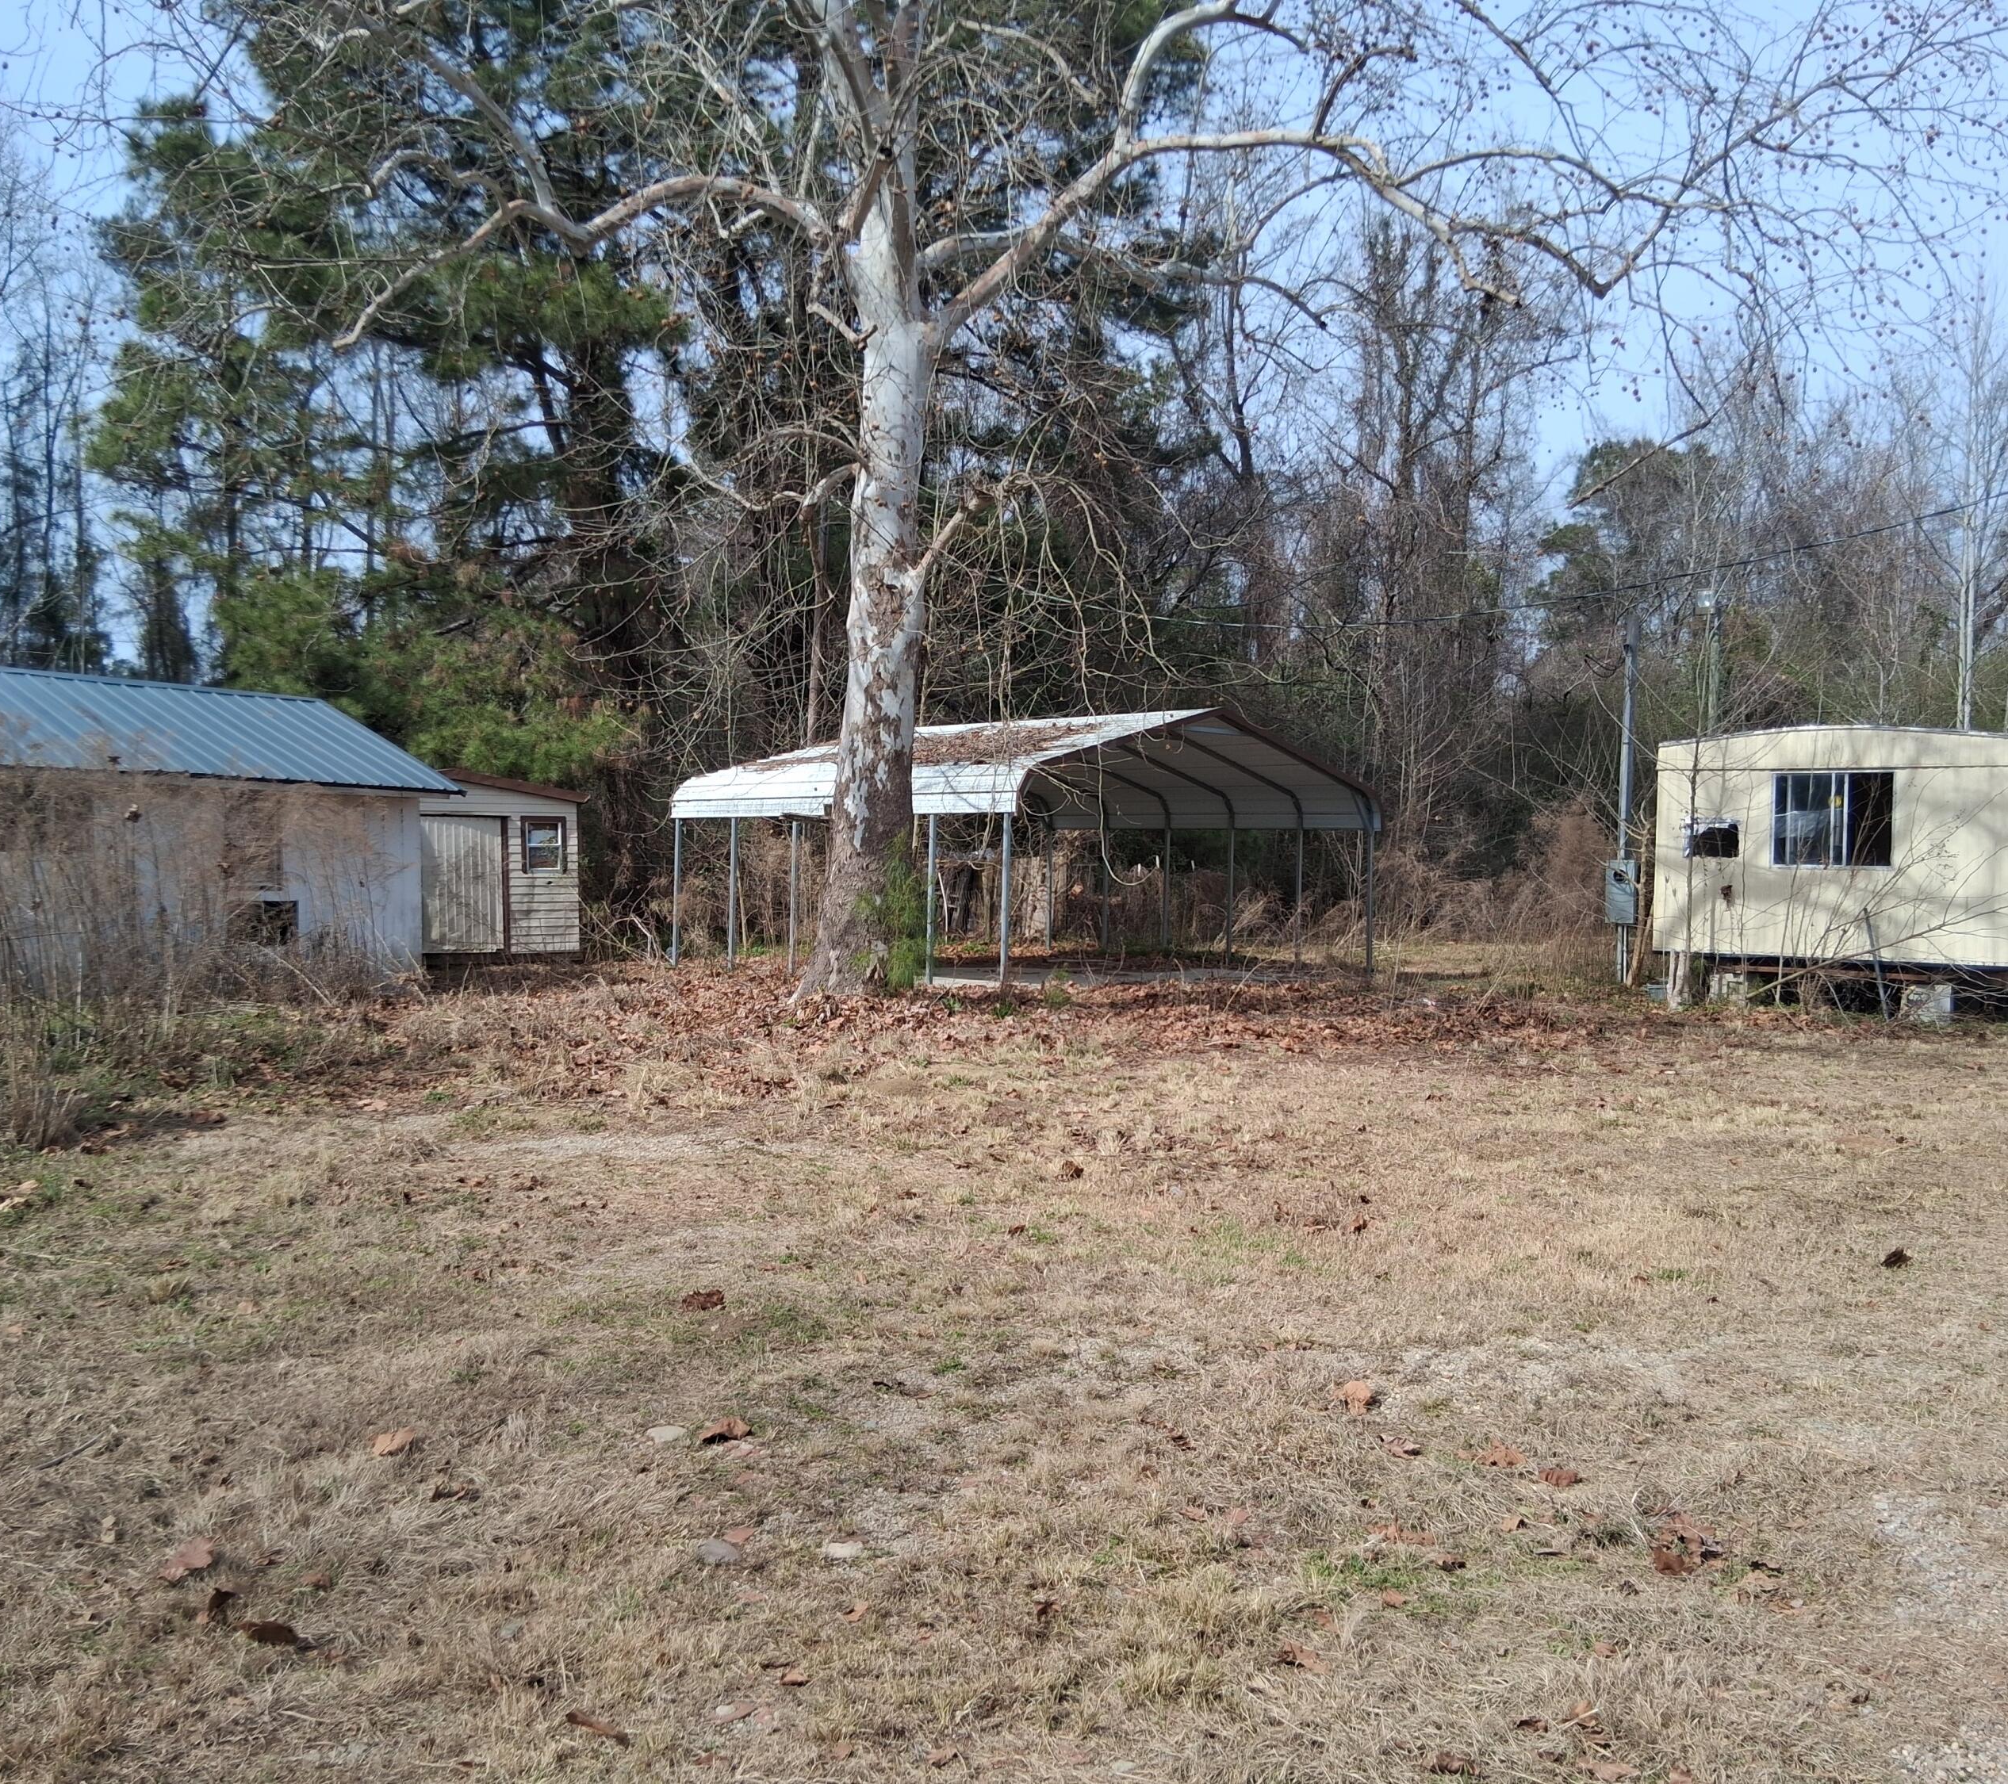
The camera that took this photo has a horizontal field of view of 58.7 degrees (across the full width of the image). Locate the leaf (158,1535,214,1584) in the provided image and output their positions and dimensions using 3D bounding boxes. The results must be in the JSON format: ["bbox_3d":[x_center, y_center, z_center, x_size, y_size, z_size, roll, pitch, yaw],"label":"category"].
[{"bbox_3d":[-1.666,1.363,3.644,0.140,0.055,0.090,0,2,-41],"label":"leaf"}]

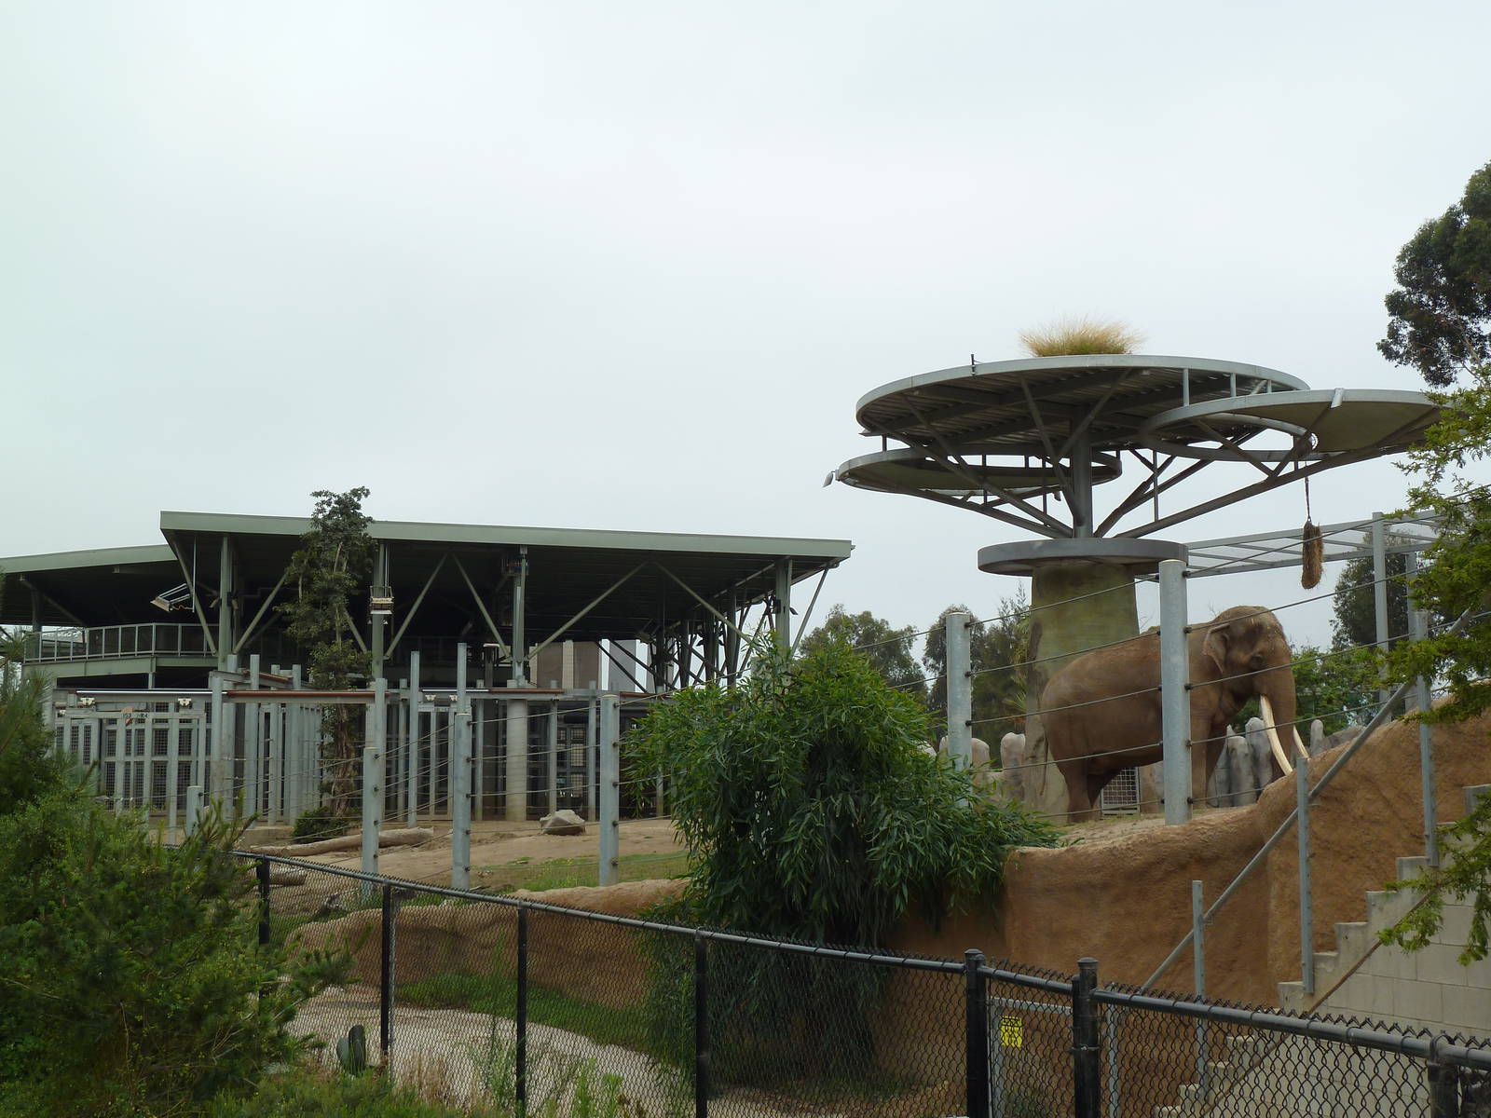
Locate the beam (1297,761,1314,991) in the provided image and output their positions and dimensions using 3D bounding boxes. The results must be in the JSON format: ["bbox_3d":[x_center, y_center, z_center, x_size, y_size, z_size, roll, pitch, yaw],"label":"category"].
[{"bbox_3d":[3.147,1.794,11.600,0.060,1.320,0.060,2,-7,-19],"label":"beam"}]

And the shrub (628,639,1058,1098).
[{"bbox_3d":[1.162,3.639,24.700,4.900,5.100,4.000,0,-6,0],"label":"shrub"}]

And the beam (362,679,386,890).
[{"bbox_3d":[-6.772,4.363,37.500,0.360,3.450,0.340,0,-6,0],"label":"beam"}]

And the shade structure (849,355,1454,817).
[{"bbox_3d":[6.100,0.850,33.800,9.600,7.000,8.400,0,-6,0],"label":"shade structure"}]

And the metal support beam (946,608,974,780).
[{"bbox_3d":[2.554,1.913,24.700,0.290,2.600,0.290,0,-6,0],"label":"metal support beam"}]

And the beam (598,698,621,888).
[{"bbox_3d":[-2.050,3.478,31.100,0.300,2.900,0.300,0,-6,0],"label":"beam"}]

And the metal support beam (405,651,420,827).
[{"bbox_3d":[-9.330,5.081,58.000,0.260,4.900,0.260,0,-6,0],"label":"metal support beam"}]

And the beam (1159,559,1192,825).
[{"bbox_3d":[3.518,1.090,16.900,0.230,2.200,0.230,0,-6,0],"label":"beam"}]

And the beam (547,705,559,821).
[{"bbox_3d":[-6.024,6.207,65.000,0.240,3.800,0.240,0,-6,0],"label":"beam"}]

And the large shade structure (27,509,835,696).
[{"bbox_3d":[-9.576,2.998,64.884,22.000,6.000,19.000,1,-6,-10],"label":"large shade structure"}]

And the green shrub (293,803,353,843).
[{"bbox_3d":[-8.782,5.499,43.000,1.270,0.880,1.200,0,-6,0],"label":"green shrub"}]

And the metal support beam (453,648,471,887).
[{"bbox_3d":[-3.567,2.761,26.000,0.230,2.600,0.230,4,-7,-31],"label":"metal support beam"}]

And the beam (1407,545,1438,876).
[{"bbox_3d":[3.491,0.851,10.600,0.060,1.470,0.060,2,-7,-19],"label":"beam"}]

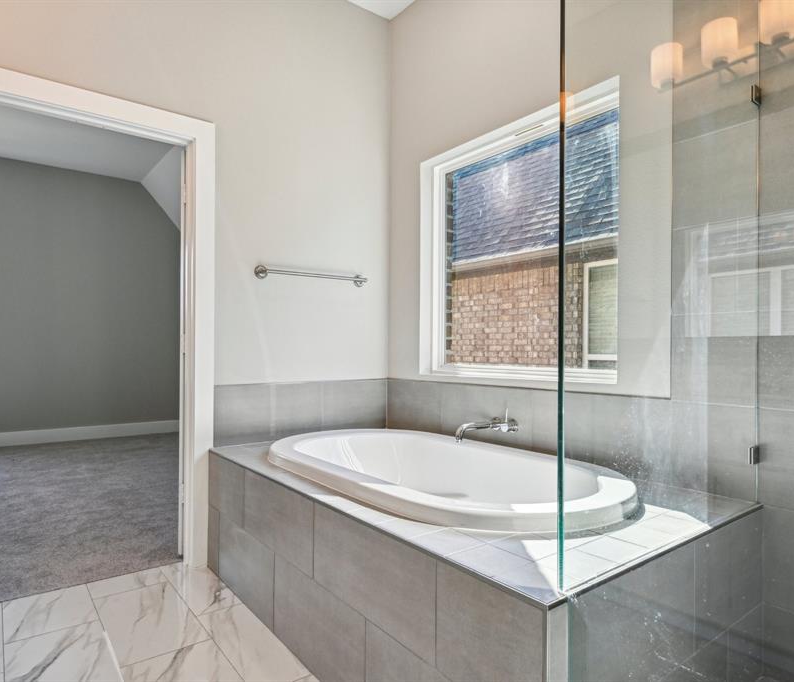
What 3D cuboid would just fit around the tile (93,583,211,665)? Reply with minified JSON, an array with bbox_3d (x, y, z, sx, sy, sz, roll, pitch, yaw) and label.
[{"bbox_3d":[-0.970,1.085,2.106,0.298,0.011,0.611,1,-1,-37],"label":"tile"}]

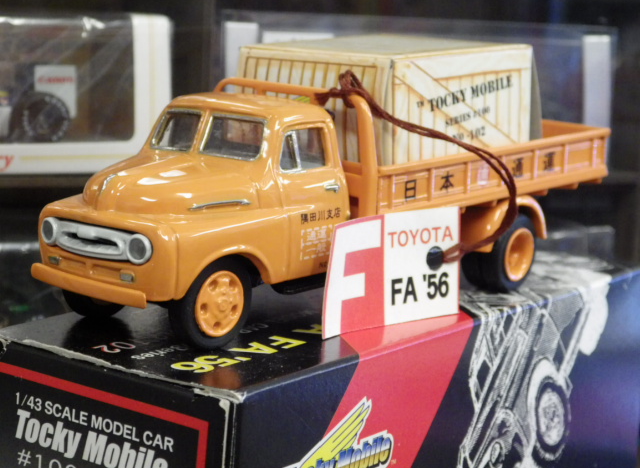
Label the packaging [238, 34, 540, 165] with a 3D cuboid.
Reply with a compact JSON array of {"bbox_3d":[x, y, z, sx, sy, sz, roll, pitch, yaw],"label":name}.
[{"bbox_3d":[0.018,-0.030,0.400,0.047,0.033,0.057,11,15,41],"label":"packaging"}]

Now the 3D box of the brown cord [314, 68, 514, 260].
[{"bbox_3d":[0.024,-0.018,0.382,0.022,0.046,0.056,11,15,41],"label":"brown cord"}]

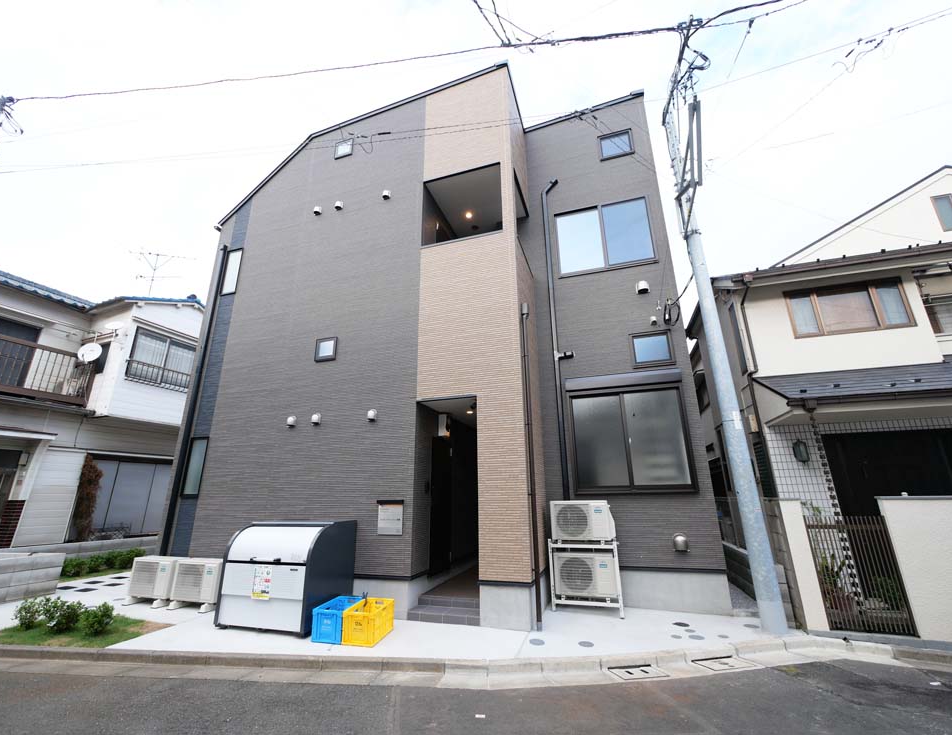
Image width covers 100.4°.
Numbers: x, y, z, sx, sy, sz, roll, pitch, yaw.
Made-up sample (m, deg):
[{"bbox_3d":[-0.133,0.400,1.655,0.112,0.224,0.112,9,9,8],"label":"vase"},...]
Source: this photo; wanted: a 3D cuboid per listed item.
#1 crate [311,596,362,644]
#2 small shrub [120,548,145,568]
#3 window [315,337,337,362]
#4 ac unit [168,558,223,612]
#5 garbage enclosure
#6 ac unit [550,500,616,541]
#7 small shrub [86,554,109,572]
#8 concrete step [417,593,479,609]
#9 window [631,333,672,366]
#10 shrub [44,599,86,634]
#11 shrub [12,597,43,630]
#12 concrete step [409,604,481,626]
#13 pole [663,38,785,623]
[{"bbox_3d":[-1.520,2.868,4.505,0.383,0.294,0.581,-6,-18,17],"label":"crate"},{"bbox_3d":[-7.358,4.109,8.498,0.419,0.411,0.403,-6,-18,17],"label":"small shrub"},{"bbox_3d":[-2.468,-0.286,6.564,0.413,0.402,0.090,-6,-18,17],"label":"window"},{"bbox_3d":[-3.888,3.085,5.641,0.814,0.604,0.349,-6,-18,17],"label":"ac unit"},{"bbox_3d":[-2.390,2.604,5.074,1.318,1.155,0.899,-6,-18,17],"label":"garbage enclosure"},{"bbox_3d":[1.480,2.115,5.483,0.814,0.507,0.294,-6,-18,17],"label":"ac unit"},{"bbox_3d":[-7.916,4.094,8.296,0.360,0.330,0.360,-6,-18,17],"label":"small shrub"},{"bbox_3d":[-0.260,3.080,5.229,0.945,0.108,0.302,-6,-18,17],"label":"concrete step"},{"bbox_3d":[2.759,-0.276,6.205,0.595,0.563,0.090,-6,-18,17],"label":"window"},{"bbox_3d":[-4.844,2.926,4.674,0.372,0.369,0.372,-6,-18,17],"label":"shrub"},{"bbox_3d":[-5.435,2.994,4.822,0.263,0.341,0.279,-6,-18,17],"label":"shrub"},{"bbox_3d":[-0.361,3.143,5.028,0.955,0.095,0.320,-6,-18,17],"label":"concrete step"},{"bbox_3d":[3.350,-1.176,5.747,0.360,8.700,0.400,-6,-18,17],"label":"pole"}]

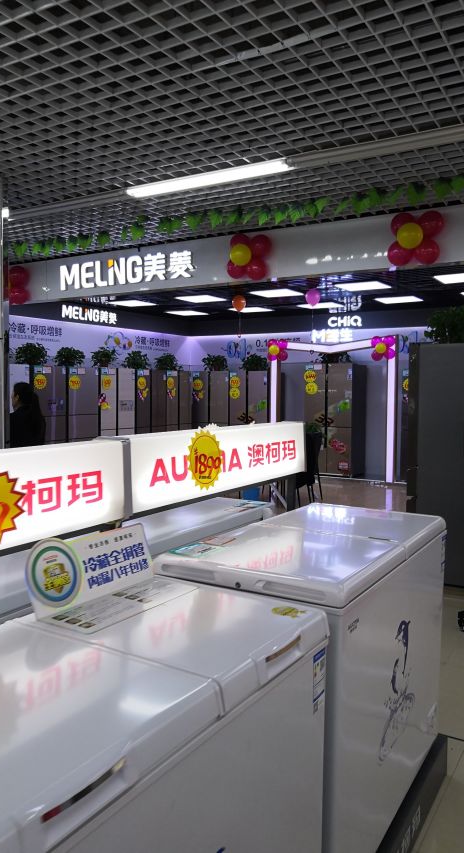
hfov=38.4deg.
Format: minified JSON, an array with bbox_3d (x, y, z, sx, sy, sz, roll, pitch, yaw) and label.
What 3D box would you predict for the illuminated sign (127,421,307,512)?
[{"bbox_3d":[-0.043,0.123,2.473,0.130,0.231,1.191,2,4,31],"label":"illuminated sign"}]

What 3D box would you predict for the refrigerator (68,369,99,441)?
[{"bbox_3d":[-2.570,-0.004,10.481,0.660,1.820,0.630,2,4,31],"label":"refrigerator"}]

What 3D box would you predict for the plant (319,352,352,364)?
[{"bbox_3d":[1.774,-1.220,11.350,0.470,0.320,0.450,2,4,31],"label":"plant"}]

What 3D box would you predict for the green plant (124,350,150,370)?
[{"bbox_3d":[-1.685,-1.170,11.800,0.460,0.330,0.470,0,3,0],"label":"green plant"}]

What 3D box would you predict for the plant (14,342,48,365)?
[{"bbox_3d":[-2.961,-1.061,9.850,0.480,0.340,0.490,2,4,31],"label":"plant"}]

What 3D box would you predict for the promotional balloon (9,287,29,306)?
[{"bbox_3d":[-2.266,-1.391,7.080,0.190,0.190,0.190,0,3,0],"label":"promotional balloon"}]

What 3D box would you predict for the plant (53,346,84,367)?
[{"bbox_3d":[-2.544,-1.084,10.450,0.460,0.320,0.470,0,3,0],"label":"plant"}]

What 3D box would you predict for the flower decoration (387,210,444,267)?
[{"bbox_3d":[1.300,-1.332,4.714,0.430,0.420,0.260,2,4,31],"label":"flower decoration"}]

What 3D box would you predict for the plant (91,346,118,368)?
[{"bbox_3d":[-2.010,-1.072,10.410,0.400,0.360,0.400,0,3,0],"label":"plant"}]

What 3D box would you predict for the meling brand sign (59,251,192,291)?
[{"bbox_3d":[-1.013,-1.449,6.204,1.639,0.247,0.070,2,4,31],"label":"meling brand sign"}]

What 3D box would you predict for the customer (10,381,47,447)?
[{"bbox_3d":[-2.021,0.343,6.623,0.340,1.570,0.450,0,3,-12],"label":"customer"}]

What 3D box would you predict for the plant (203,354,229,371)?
[{"bbox_3d":[-0.314,-1.208,12.654,0.460,0.330,0.420,0,3,0],"label":"plant"}]

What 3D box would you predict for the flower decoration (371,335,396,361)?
[{"bbox_3d":[2.357,-1.209,10.350,0.390,0.390,0.280,2,4,31],"label":"flower decoration"}]

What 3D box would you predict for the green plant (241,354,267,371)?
[{"bbox_3d":[0.441,-1.240,12.750,0.500,0.330,0.460,2,4,31],"label":"green plant"}]

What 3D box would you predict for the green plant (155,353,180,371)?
[{"bbox_3d":[-1.149,-1.149,11.854,0.420,0.340,0.440,0,3,0],"label":"green plant"}]

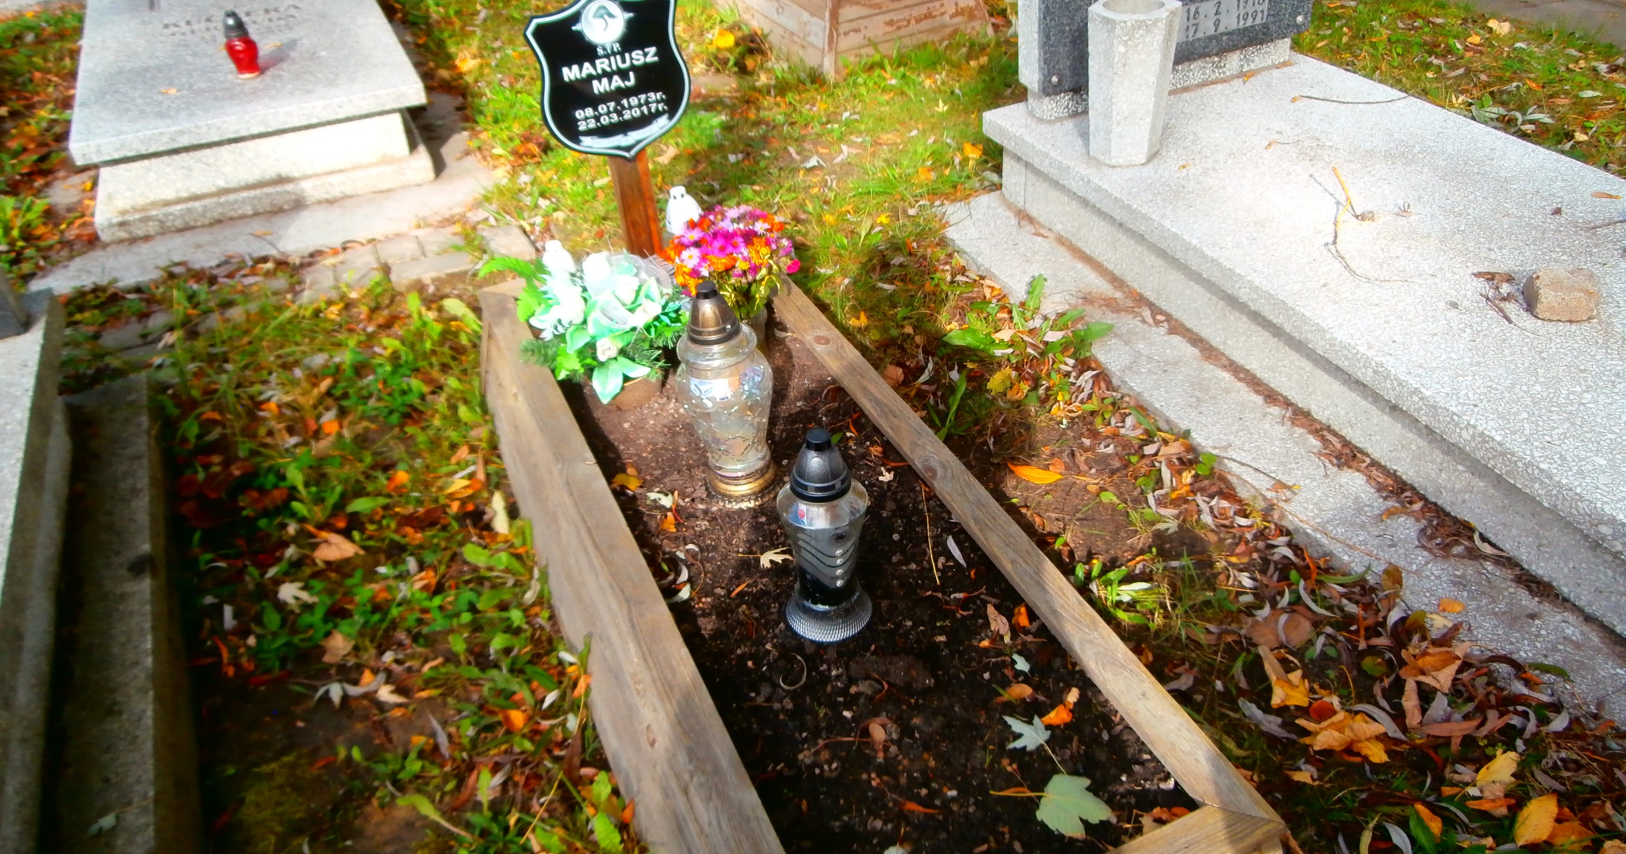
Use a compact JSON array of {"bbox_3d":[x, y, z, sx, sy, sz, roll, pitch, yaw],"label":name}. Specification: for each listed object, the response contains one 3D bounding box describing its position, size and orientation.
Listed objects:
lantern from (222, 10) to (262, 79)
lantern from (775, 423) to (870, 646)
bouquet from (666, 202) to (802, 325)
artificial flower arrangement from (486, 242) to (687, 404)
[{"bbox_3d":[-1.946,-1.296,3.980,0.102,0.211,0.102,-16,39,-17],"label":"lantern"},{"bbox_3d":[0.017,0.143,1.670,0.129,0.328,0.129,-2,34,1],"label":"lantern"},{"bbox_3d":[-0.147,-0.326,2.313,0.265,0.245,0.245,-5,34,3],"label":"bouquet"},{"bbox_3d":[-0.427,-0.202,2.259,0.367,0.265,0.316,-18,35,-15],"label":"artificial flower arrangement"}]

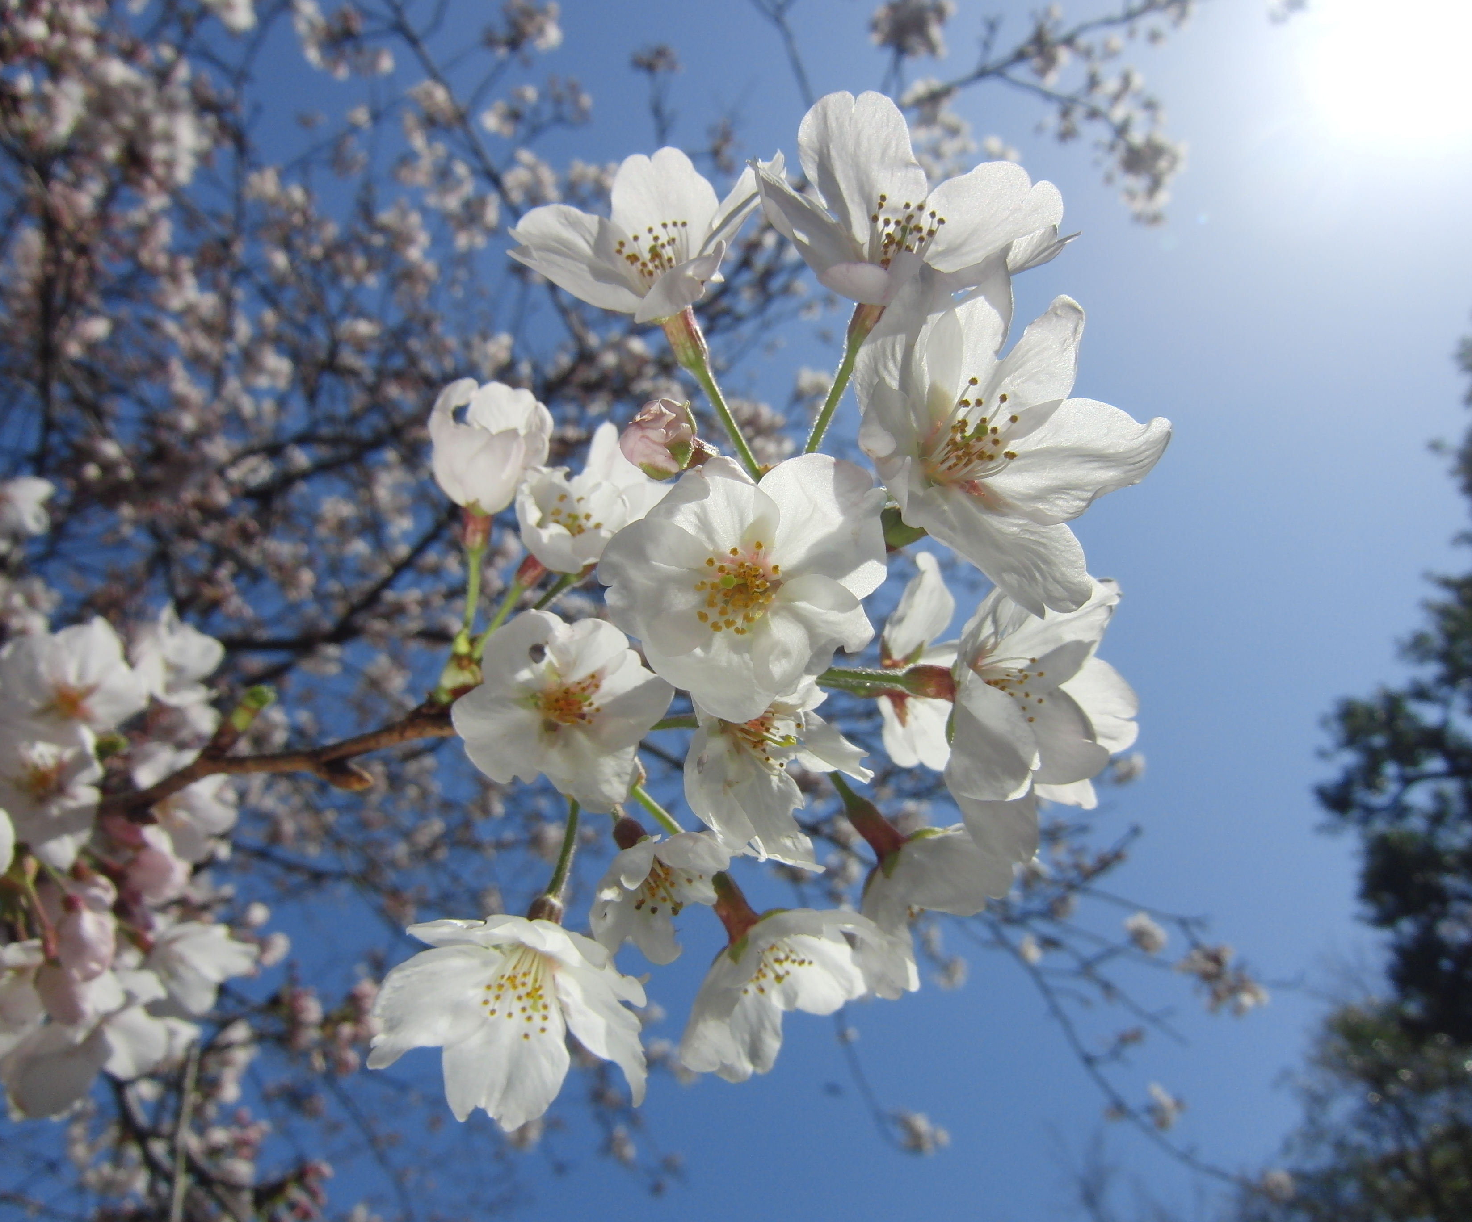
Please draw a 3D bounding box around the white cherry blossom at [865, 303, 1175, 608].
[{"bbox_3d":[0.028,-0.016,0.132,0.040,0.040,0.019,13,-31,-24],"label":"white cherry blossom"}]

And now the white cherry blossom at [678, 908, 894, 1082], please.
[{"bbox_3d":[0.006,0.048,0.150,0.031,0.017,0.031,-32,-33,3],"label":"white cherry blossom"}]

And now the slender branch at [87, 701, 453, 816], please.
[{"bbox_3d":[-0.079,0.025,0.187,0.088,0.013,0.008,-14,-7,27],"label":"slender branch"}]

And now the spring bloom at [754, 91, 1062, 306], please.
[{"bbox_3d":[0.020,-0.049,0.142,0.039,0.039,0.019,3,-52,-6],"label":"spring bloom"}]

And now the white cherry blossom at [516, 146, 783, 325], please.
[{"bbox_3d":[-0.010,-0.047,0.150,0.035,0.035,0.017,-6,-55,11],"label":"white cherry blossom"}]

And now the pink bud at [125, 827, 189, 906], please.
[{"bbox_3d":[-0.128,0.057,0.250,0.015,0.013,0.013,22,-33,34],"label":"pink bud"}]

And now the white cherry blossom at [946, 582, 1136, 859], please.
[{"bbox_3d":[0.037,0.013,0.147,0.018,0.035,0.035,4,-21,37],"label":"white cherry blossom"}]

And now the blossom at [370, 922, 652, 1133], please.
[{"bbox_3d":[-0.027,0.049,0.142,0.035,0.017,0.035,-5,-44,9],"label":"blossom"}]

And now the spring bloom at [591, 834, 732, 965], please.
[{"bbox_3d":[-0.013,0.039,0.165,0.022,0.013,0.022,-39,-37,6],"label":"spring bloom"}]

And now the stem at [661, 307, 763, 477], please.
[{"bbox_3d":[-0.003,-0.031,0.160,0.005,0.005,0.028,-25,-73,4],"label":"stem"}]

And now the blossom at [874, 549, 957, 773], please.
[{"bbox_3d":[0.028,0.007,0.162,0.015,0.031,0.028,0,-25,-30],"label":"blossom"}]

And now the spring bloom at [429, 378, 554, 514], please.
[{"bbox_3d":[-0.034,-0.023,0.157,0.017,0.017,0.018,5,-73,0],"label":"spring bloom"}]

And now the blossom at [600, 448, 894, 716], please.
[{"bbox_3d":[0.001,-0.003,0.152,0.038,0.036,0.018,0,-6,5],"label":"blossom"}]

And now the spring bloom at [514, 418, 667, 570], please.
[{"bbox_3d":[-0.022,-0.017,0.172,0.024,0.022,0.018,0,-30,0],"label":"spring bloom"}]

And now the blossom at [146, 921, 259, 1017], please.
[{"bbox_3d":[-0.118,0.079,0.250,0.023,0.021,0.022,18,11,35],"label":"blossom"}]

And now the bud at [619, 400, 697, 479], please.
[{"bbox_3d":[-0.011,-0.025,0.165,0.012,0.011,0.011,28,-84,-30],"label":"bud"}]

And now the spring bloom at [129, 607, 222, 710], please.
[{"bbox_3d":[-0.131,0.011,0.265,0.024,0.025,0.018,0,-30,-36],"label":"spring bloom"}]

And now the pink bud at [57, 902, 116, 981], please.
[{"bbox_3d":[-0.119,0.061,0.207,0.011,0.015,0.011,-3,-9,0],"label":"pink bud"}]

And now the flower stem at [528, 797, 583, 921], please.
[{"bbox_3d":[-0.024,0.033,0.152,0.004,0.018,0.004,14,-6,0],"label":"flower stem"}]

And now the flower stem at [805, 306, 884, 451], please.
[{"bbox_3d":[0.015,-0.032,0.156,0.004,0.004,0.022,23,-75,0],"label":"flower stem"}]

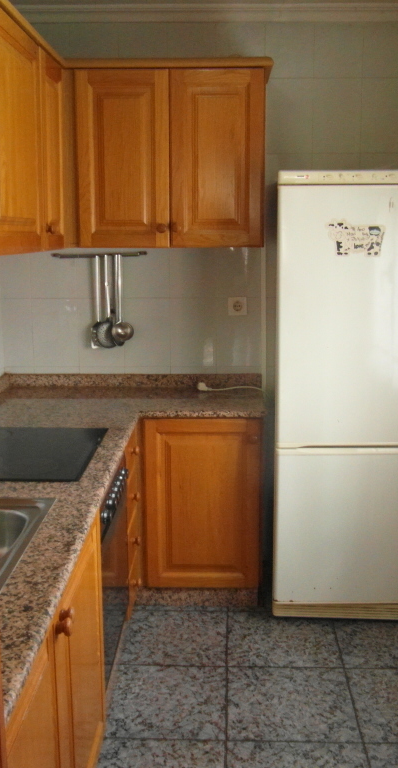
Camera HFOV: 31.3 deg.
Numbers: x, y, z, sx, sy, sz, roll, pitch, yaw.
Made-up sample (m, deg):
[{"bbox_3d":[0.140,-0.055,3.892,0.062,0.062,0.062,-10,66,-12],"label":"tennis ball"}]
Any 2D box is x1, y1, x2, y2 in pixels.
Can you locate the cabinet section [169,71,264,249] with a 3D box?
[{"bbox_3d":[0.080,-0.901,2.908,0.361,0.659,0.360,0,12,2],"label":"cabinet section"}]

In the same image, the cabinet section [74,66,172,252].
[{"bbox_3d":[-0.285,-0.902,2.922,0.368,0.659,0.360,0,12,2],"label":"cabinet section"}]

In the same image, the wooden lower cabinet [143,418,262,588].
[{"bbox_3d":[0.024,0.424,2.999,0.452,0.687,0.520,0,10,2],"label":"wooden lower cabinet"}]

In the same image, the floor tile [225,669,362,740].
[{"bbox_3d":[0.288,1.017,2.262,0.391,0.012,0.379,0,10,2],"label":"floor tile"}]

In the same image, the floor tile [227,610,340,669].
[{"bbox_3d":[0.300,0.949,2.639,0.391,0.012,0.386,0,10,2],"label":"floor tile"}]

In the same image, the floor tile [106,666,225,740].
[{"bbox_3d":[-0.103,1.017,2.274,0.391,0.012,0.379,0,10,2],"label":"floor tile"}]

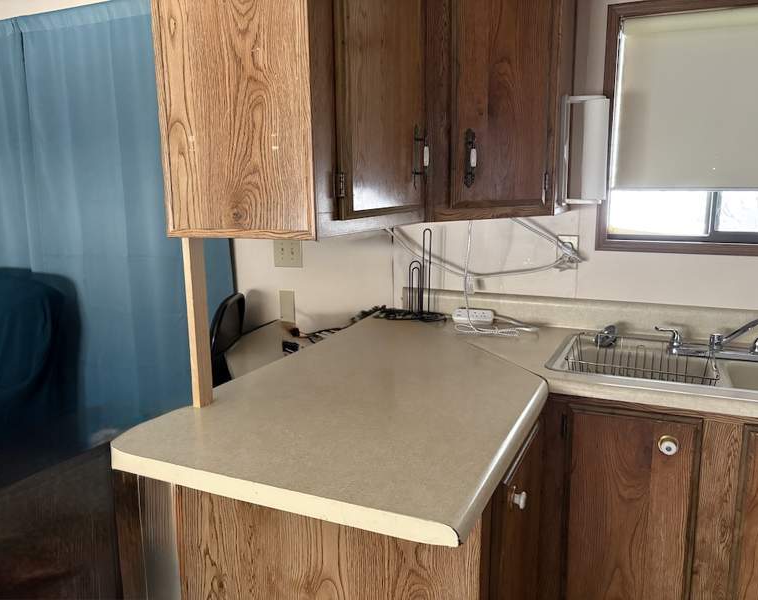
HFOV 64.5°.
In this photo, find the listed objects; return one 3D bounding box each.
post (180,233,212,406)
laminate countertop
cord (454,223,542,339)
[{"bbox_3d":[-0.382,0.048,1.271,0.019,0.360,0.039,4,11,24],"label":"post"},{"bbox_3d":[0.055,0.197,1.534,0.715,0.035,1.301,4,11,24],"label":"laminate countertop"},{"bbox_3d":[0.369,-0.081,1.949,0.290,0.358,0.161,4,11,24],"label":"cord"}]

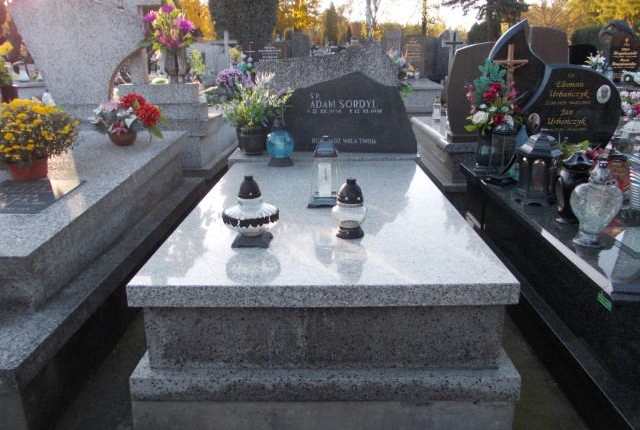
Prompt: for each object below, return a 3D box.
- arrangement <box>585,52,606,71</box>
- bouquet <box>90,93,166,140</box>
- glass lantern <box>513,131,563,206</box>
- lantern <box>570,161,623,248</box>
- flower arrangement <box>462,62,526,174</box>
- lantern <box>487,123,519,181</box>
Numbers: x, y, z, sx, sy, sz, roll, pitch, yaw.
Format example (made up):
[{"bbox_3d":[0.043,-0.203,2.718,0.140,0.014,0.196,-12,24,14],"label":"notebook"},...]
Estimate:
[{"bbox_3d":[4.274,-2.381,8.033,0.315,0.295,0.268,0,17,0],"label":"arrangement"},{"bbox_3d":[-1.226,-0.641,3.323,0.497,0.285,0.372,0,17,0],"label":"bouquet"},{"bbox_3d":[0.973,-0.216,2.315,0.193,0.308,0.193,0,17,1],"label":"glass lantern"},{"bbox_3d":[0.941,-0.037,1.765,0.167,0.291,0.109,0,17,1],"label":"lantern"},{"bbox_3d":[0.958,-0.537,2.847,0.318,0.609,0.270,0,17,1],"label":"flower arrangement"},{"bbox_3d":[0.975,-0.336,2.739,0.156,0.288,0.156,0,17,1],"label":"lantern"}]

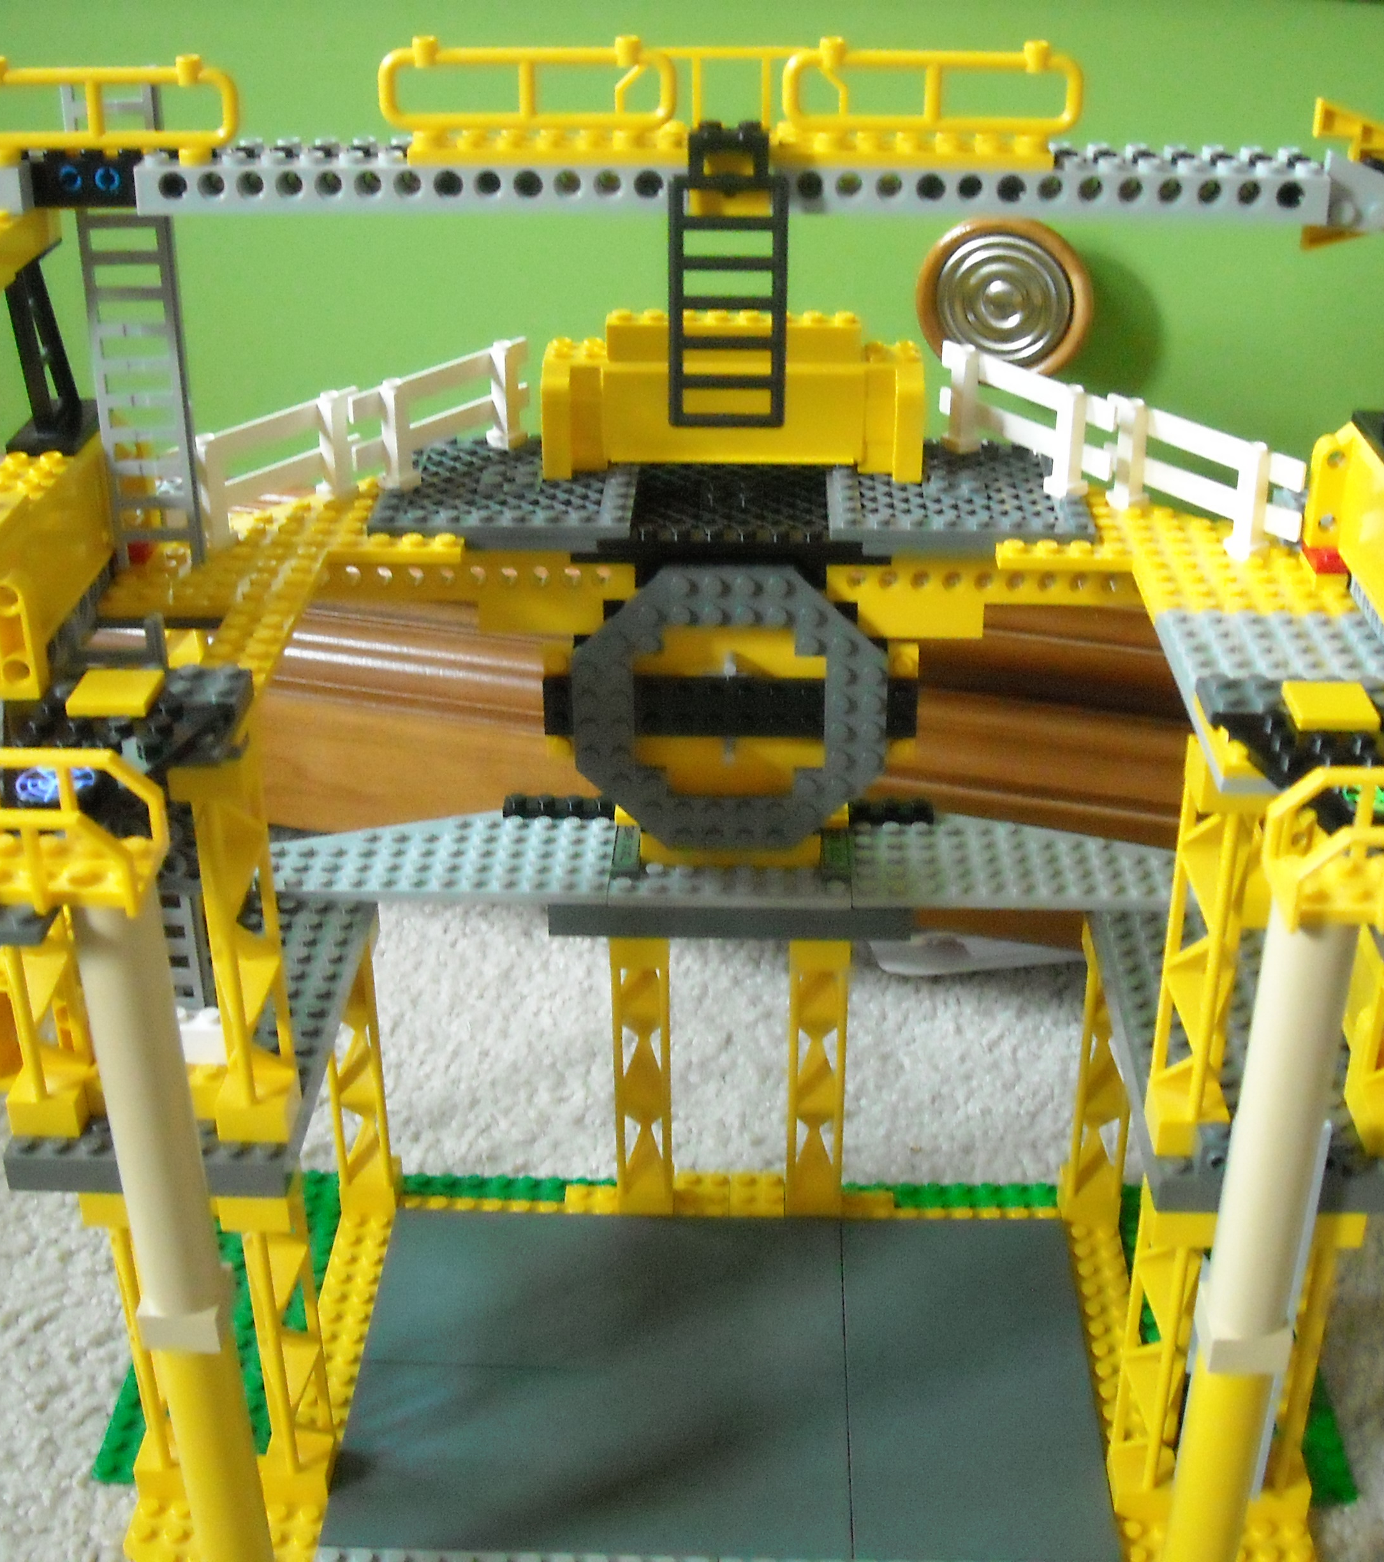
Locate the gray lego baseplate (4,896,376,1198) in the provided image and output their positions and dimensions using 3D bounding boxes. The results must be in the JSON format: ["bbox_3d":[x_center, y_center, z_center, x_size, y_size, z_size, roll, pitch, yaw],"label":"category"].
[{"bbox_3d":[-0.119,0.059,0.523,0.064,0.011,0.128,1,27,2],"label":"gray lego baseplate"}]

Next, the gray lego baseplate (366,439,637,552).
[{"bbox_3d":[-0.046,-0.073,0.539,0.064,0.008,0.064,1,27,2],"label":"gray lego baseplate"}]

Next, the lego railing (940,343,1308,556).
[{"bbox_3d":[0.102,-0.083,0.521,0.114,0.029,0.019,24,36,38],"label":"lego railing"}]

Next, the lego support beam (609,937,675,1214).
[{"bbox_3d":[-0.014,0.080,0.597,0.016,0.096,0.016,1,27,2],"label":"lego support beam"}]

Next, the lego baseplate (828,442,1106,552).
[{"bbox_3d":[0.066,-0.072,0.536,0.064,0.008,0.064,1,27,2],"label":"lego baseplate"}]

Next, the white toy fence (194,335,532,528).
[{"bbox_3d":[-0.082,-0.085,0.525,0.113,0.029,0.021,-20,33,-32],"label":"white toy fence"}]

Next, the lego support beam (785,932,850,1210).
[{"bbox_3d":[0.034,0.081,0.596,0.016,0.096,0.016,1,27,2],"label":"lego support beam"}]

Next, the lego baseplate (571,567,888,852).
[{"bbox_3d":[0.010,-0.017,0.533,0.080,0.080,0.005,0,28,2],"label":"lego baseplate"}]

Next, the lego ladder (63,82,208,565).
[{"bbox_3d":[-0.128,-0.103,0.487,0.020,0.112,0.006,1,27,2],"label":"lego ladder"}]

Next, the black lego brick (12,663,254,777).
[{"bbox_3d":[-0.115,-0.013,0.437,0.043,0.013,0.027,0,28,2],"label":"black lego brick"}]

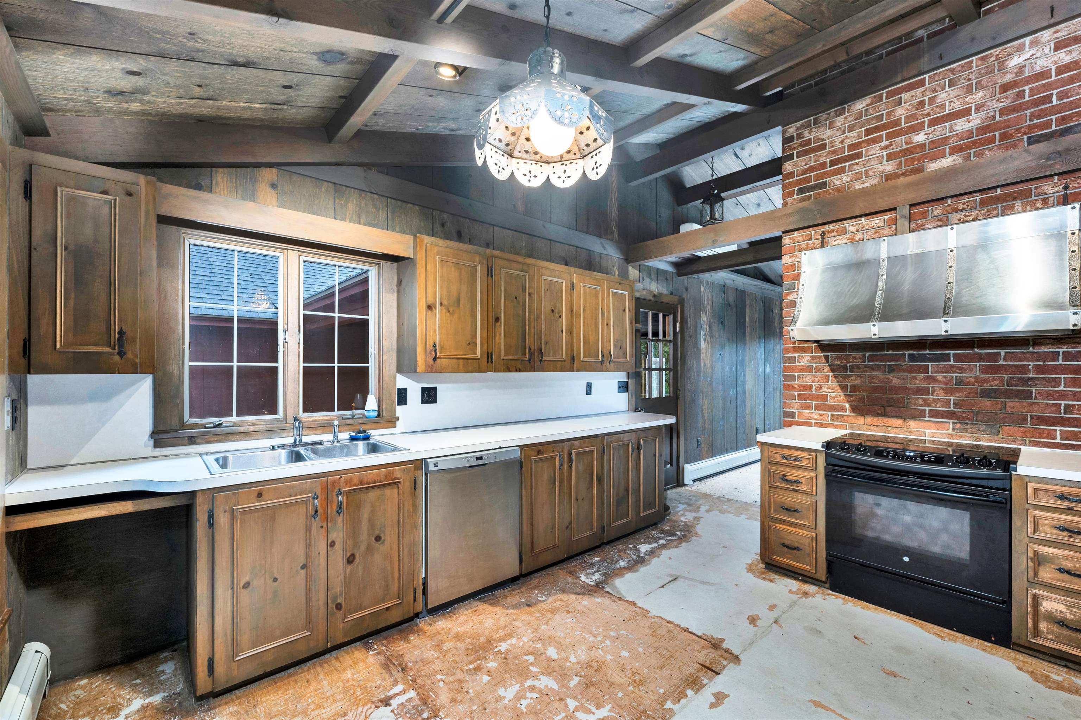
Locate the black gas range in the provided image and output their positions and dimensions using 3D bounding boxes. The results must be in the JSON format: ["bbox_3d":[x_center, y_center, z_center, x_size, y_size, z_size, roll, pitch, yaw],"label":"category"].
[{"bbox_3d":[2.176,0.920,2.590,0.630,0.905,0.765,1,-1,-41],"label":"black gas range"}]

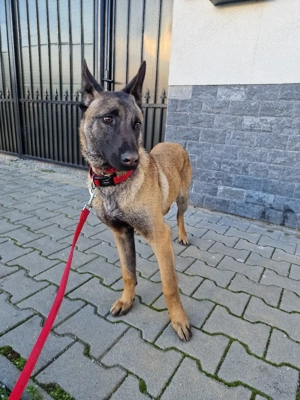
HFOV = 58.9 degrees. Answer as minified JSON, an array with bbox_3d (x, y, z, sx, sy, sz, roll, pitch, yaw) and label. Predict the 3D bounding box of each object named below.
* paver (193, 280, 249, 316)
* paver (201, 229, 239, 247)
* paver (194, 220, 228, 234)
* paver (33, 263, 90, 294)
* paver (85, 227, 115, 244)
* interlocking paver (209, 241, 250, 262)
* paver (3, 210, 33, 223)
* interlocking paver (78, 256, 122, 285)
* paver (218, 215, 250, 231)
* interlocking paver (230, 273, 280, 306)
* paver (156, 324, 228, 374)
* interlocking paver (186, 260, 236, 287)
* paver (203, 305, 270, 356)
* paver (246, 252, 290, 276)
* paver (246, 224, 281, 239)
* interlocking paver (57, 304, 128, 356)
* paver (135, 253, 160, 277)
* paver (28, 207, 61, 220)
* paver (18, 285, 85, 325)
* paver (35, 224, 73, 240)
[{"bbox_3d":[0.291,0.424,1.090,0.198,0.066,0.163,13,19,29],"label":"paver"},{"bbox_3d":[0.429,0.264,1.645,0.198,0.066,0.163,13,19,29],"label":"paver"},{"bbox_3d":[0.421,0.213,1.809,0.198,0.066,0.163,13,19,29],"label":"paver"},{"bbox_3d":[-0.373,0.363,1.153,0.198,0.066,0.163,13,19,29],"label":"paver"},{"bbox_3d":[-0.227,0.252,1.545,0.198,0.066,0.163,13,19,29],"label":"paver"},{"bbox_3d":[0.438,0.312,1.485,0.200,0.060,0.162,13,19,30],"label":"interlocking paver"},{"bbox_3d":[-0.898,0.140,1.771,0.198,0.066,0.163,13,19,29],"label":"paver"},{"bbox_3d":[-0.211,0.353,1.219,0.198,0.066,0.163,13,19,29],"label":"interlocking paver"},{"bbox_3d":[0.585,0.204,1.881,0.200,0.060,0.162,13,19,30],"label":"paver"},{"bbox_3d":[0.454,0.411,1.154,0.200,0.060,0.162,13,19,30],"label":"interlocking paver"},{"bbox_3d":[0.137,0.484,0.861,0.198,0.066,0.163,13,19,29],"label":"paver"},{"bbox_3d":[0.283,0.371,1.254,0.200,0.060,0.162,13,19,30],"label":"interlocking paver"},{"bbox_3d":[0.299,0.474,0.926,0.198,0.066,0.163,13,19,29],"label":"paver"},{"bbox_3d":[0.609,0.353,1.385,0.200,0.060,0.162,13,19,30],"label":"paver"},{"bbox_3d":[0.753,0.244,1.777,0.198,0.066,0.163,13,19,29],"label":"paver"},{"bbox_3d":[-0.197,0.455,0.896,0.200,0.060,0.162,13,19,30],"label":"interlocking paver"},{"bbox_3d":[-0.049,0.343,1.284,0.198,0.066,0.163,13,19,29],"label":"paver"},{"bbox_3d":[-0.740,0.122,1.854,0.200,0.060,0.162,13,19,30],"label":"paver"},{"bbox_3d":[-0.368,0.416,0.997,0.200,0.060,0.162,13,19,30],"label":"paver"},{"bbox_3d":[-0.562,0.218,1.590,0.200,0.060,0.162,13,19,30],"label":"paver"}]

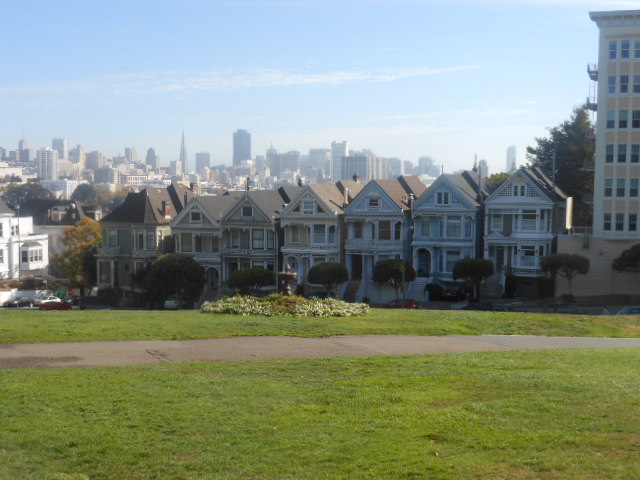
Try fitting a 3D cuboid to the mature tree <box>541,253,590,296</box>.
[{"bbox_3d":[23.244,3.515,78.774,4.700,4.590,4.500,2,5,20],"label":"mature tree"}]

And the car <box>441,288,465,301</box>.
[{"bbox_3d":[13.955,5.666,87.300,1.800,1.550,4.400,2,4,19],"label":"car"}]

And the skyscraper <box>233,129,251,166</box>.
[{"bbox_3d":[-293.438,-297.200,3130.000,45.000,237.000,66.000,2,4,19],"label":"skyscraper"}]

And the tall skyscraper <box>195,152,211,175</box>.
[{"bbox_3d":[-435.754,-255.223,3098.696,40.000,142.000,40.000,2,5,20],"label":"tall skyscraper"}]

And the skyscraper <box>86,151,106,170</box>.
[{"bbox_3d":[-638.236,-225.591,2375.894,38.000,58.000,36.000,2,5,20],"label":"skyscraper"}]

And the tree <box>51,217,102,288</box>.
[{"bbox_3d":[-28.988,2.092,99.456,6.000,10.000,5.800,2,5,20],"label":"tree"}]

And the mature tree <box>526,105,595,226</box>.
[{"bbox_3d":[32.599,-7.132,111.387,10.500,21.540,10.500,2,5,20],"label":"mature tree"}]

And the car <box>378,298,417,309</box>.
[{"bbox_3d":[7.759,6.523,82.232,4.300,1.500,1.750,2,5,20],"label":"car"}]

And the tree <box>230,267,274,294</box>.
[{"bbox_3d":[-7.461,4.738,90.625,4.800,3.700,4.500,0,4,0],"label":"tree"}]

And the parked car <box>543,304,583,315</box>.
[{"bbox_3d":[21.121,6.315,71.000,4.500,1.550,1.800,2,4,19],"label":"parked car"}]

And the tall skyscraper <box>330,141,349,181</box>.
[{"bbox_3d":[54.135,-196.077,2309.760,42.000,150.000,26.000,2,5,20],"label":"tall skyscraper"}]

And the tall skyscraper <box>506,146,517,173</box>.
[{"bbox_3d":[854.104,-324.847,3710.781,34.000,190.000,30.000,-1,5,-16],"label":"tall skyscraper"}]

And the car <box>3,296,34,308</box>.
[{"bbox_3d":[-41.020,8.525,113.196,1.800,1.450,4.500,2,5,20],"label":"car"}]

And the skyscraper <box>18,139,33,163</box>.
[{"bbox_3d":[-836.779,-248.197,2360.000,25.000,75.000,25.000,2,4,19],"label":"skyscraper"}]

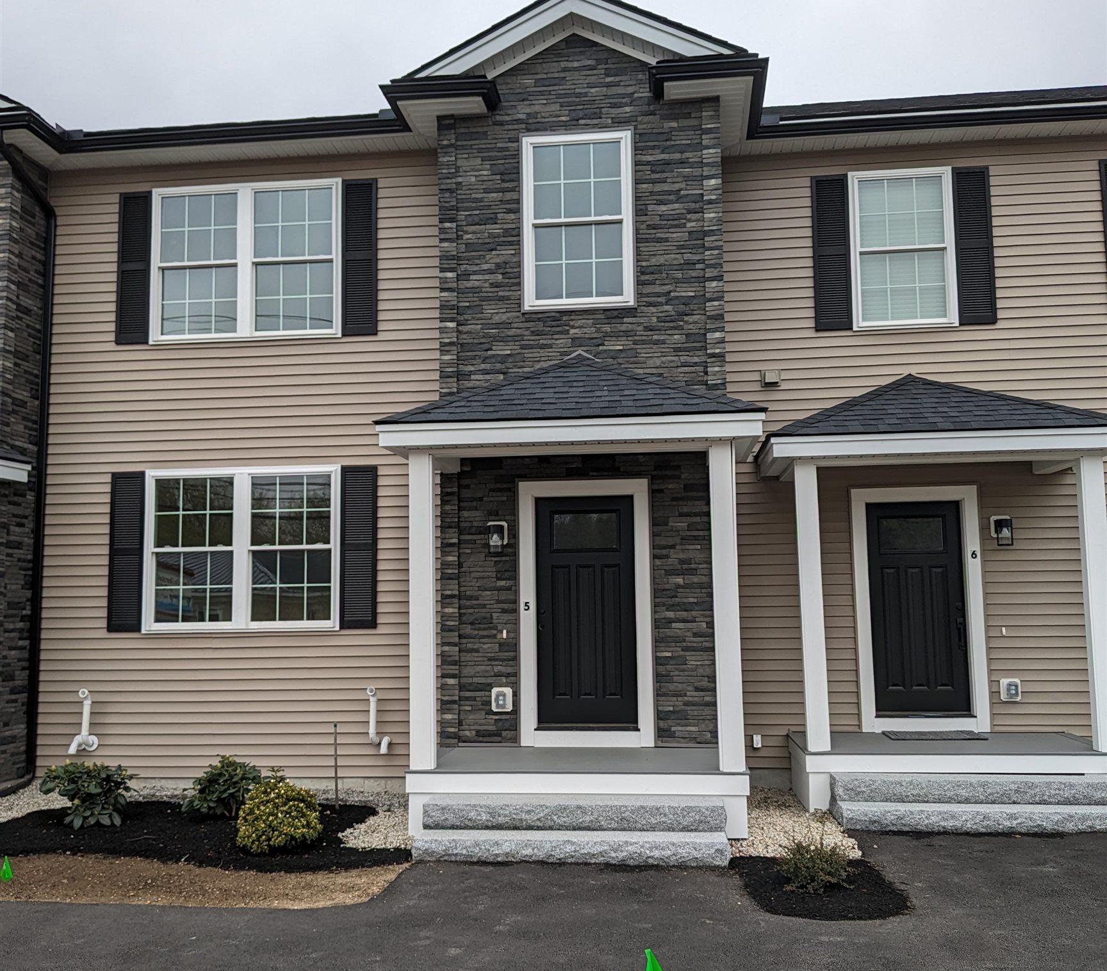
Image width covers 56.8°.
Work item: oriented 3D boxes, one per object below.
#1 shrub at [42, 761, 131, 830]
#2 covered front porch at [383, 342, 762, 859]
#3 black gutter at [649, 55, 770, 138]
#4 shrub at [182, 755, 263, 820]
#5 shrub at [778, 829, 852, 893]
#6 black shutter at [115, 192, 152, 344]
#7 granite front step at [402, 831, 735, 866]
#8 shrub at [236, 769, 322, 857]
[{"bbox_3d":[-3.876,2.538,8.479,0.790,0.470,0.650,-1,-6,6],"label":"shrub"},{"bbox_3d":[0.193,0.722,8.172,2.900,3.905,1.540,-1,-6,6],"label":"covered front porch"},{"bbox_3d":[1.391,-3.492,9.359,1.023,0.130,1.280,-1,-6,6],"label":"black gutter"},{"bbox_3d":[-2.746,2.515,8.571,0.740,0.490,0.660,-1,-6,6],"label":"shrub"},{"bbox_3d":[1.628,2.319,6.388,0.450,0.310,0.420,-1,-6,6],"label":"shrub"},{"bbox_3d":[-4.206,-2.191,10.283,0.355,1.565,0.035,-1,-6,6],"label":"black shutter"},{"bbox_3d":[0.123,2.498,7.062,2.137,0.162,0.360,-1,-6,6],"label":"granite front step"},{"bbox_3d":[-2.031,2.397,7.619,0.660,0.520,0.600,-1,-6,6],"label":"shrub"}]

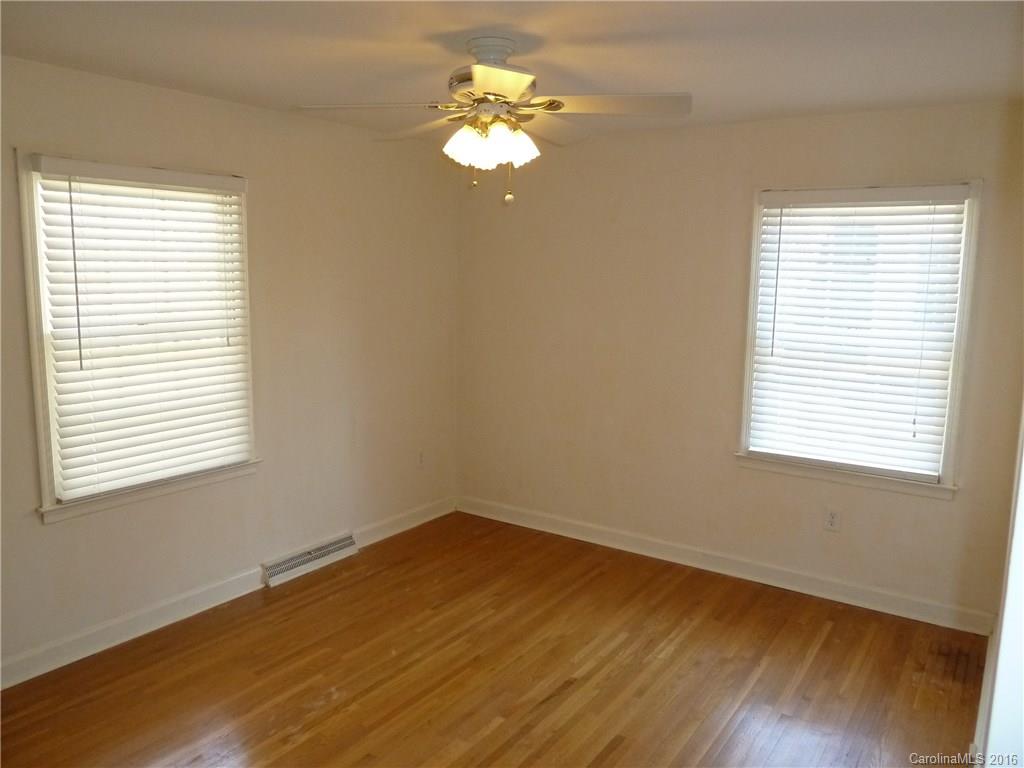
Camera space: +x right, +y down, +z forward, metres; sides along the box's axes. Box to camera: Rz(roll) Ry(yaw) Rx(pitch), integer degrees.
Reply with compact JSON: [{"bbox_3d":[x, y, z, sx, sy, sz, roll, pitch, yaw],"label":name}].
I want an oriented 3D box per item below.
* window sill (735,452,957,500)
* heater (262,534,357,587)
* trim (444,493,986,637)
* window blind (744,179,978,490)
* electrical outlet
[{"bbox_3d":[1.634,0.460,3.711,1.021,0.074,0.065,6,10,34],"label":"window sill"},{"bbox_3d":[-1.083,0.962,4.069,0.065,0.122,0.633,6,10,34],"label":"heater"},{"bbox_3d":[0.929,0.972,4.284,3.123,0.124,0.020,6,10,34],"label":"trim"},{"bbox_3d":[1.643,-0.256,3.632,0.916,1.378,0.070,6,10,34],"label":"window blind"},{"bbox_3d":[1.633,0.695,3.770,0.076,0.106,0.010,6,10,34],"label":"electrical outlet"}]

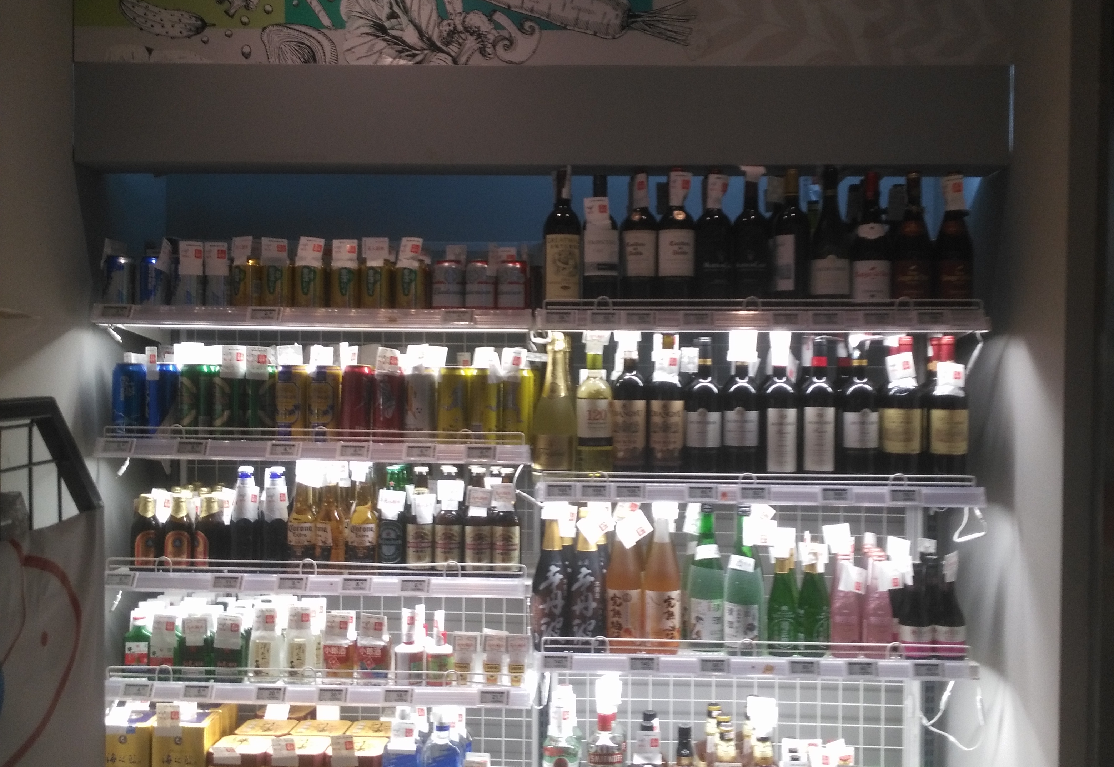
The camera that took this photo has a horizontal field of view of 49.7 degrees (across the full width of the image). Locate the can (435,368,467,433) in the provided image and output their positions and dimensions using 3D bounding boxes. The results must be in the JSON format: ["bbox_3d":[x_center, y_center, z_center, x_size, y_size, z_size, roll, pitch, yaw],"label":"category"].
[{"bbox_3d":[-0.219,0.050,2.542,0.066,0.166,0.066,0,2,0],"label":"can"}]

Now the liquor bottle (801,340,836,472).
[{"bbox_3d":[0.556,0.055,2.540,0.076,0.307,0.076,1,1,1],"label":"liquor bottle"}]

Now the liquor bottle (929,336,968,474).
[{"bbox_3d":[0.818,0.058,2.512,0.079,0.306,0.079,0,2,3],"label":"liquor bottle"}]

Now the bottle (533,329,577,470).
[{"bbox_3d":[-0.005,0.038,2.559,0.090,0.293,0.090,1,2,2],"label":"bottle"}]

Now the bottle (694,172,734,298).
[{"bbox_3d":[0.324,-0.295,2.473,0.075,0.296,0.075,1,1,2],"label":"bottle"}]

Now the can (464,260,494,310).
[{"bbox_3d":[-0.159,-0.199,2.506,0.066,0.117,0.066,0,2,0],"label":"can"}]

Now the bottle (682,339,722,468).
[{"bbox_3d":[0.302,0.054,2.478,0.075,0.298,0.075,1,1,2],"label":"bottle"}]

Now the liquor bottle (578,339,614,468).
[{"bbox_3d":[0.080,0.062,2.508,0.076,0.300,0.076,1,1,2],"label":"liquor bottle"}]

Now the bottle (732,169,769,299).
[{"bbox_3d":[0.397,-0.289,2.453,0.075,0.303,0.075,1,2,2],"label":"bottle"}]

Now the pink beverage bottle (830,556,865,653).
[{"bbox_3d":[0.608,0.464,2.524,0.062,0.209,0.062,0,2,3],"label":"pink beverage bottle"}]

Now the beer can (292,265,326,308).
[{"bbox_3d":[-0.523,-0.202,2.542,0.066,0.117,0.066,0,2,0],"label":"beer can"}]

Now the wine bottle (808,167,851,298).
[{"bbox_3d":[0.560,-0.295,2.466,0.081,0.302,0.081,1,1,2],"label":"wine bottle"}]

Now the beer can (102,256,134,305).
[{"bbox_3d":[-0.920,-0.210,2.522,0.066,0.117,0.066,0,2,0],"label":"beer can"}]

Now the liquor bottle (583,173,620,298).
[{"bbox_3d":[0.092,-0.288,2.501,0.074,0.289,0.074,1,1,2],"label":"liquor bottle"}]

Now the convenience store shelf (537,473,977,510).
[{"bbox_3d":[0.426,0.216,2.670,0.923,0.063,0.400,1,1,1],"label":"convenience store shelf"}]

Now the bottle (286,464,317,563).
[{"bbox_3d":[-0.537,0.282,2.527,0.061,0.241,0.061,0,2,1],"label":"bottle"}]

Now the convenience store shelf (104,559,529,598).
[{"bbox_3d":[-0.502,0.397,2.658,0.900,0.065,0.360,1,1,2],"label":"convenience store shelf"}]

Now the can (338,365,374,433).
[{"bbox_3d":[-0.412,0.044,2.489,0.067,0.163,0.067,1,1,0],"label":"can"}]

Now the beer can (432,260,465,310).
[{"bbox_3d":[-0.230,-0.204,2.550,0.066,0.116,0.066,0,2,0],"label":"beer can"}]

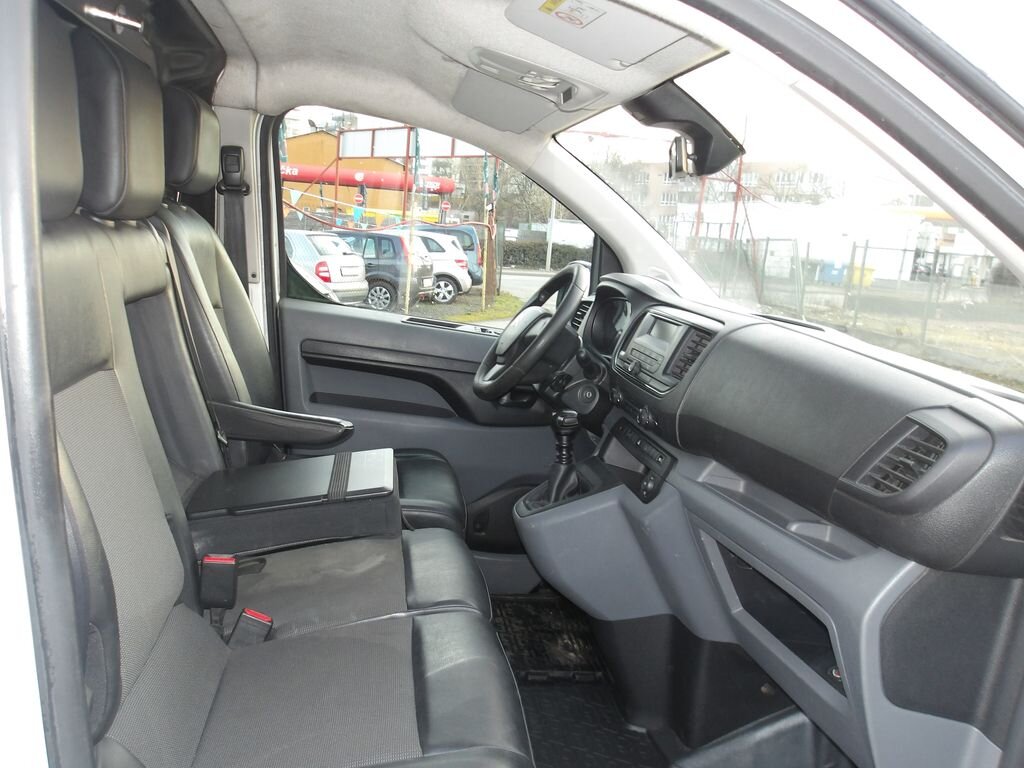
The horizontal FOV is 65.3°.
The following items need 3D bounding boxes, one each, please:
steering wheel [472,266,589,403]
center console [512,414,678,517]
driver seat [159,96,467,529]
[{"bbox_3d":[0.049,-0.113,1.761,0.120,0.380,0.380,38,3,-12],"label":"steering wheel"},{"bbox_3d":[0.128,0.147,1.397,0.270,0.190,0.300,3,9,-9],"label":"center console"},{"bbox_3d":[-0.436,-0.037,1.693,0.720,1.070,0.540,3,9,-9],"label":"driver seat"}]

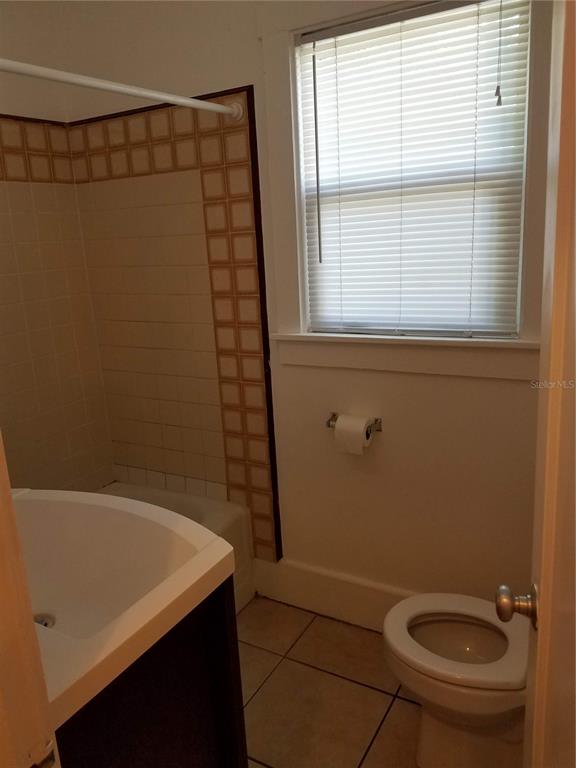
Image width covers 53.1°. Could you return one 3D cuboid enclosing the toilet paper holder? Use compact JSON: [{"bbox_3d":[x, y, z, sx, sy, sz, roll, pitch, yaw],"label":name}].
[{"bbox_3d":[0.221,0.142,1.970,0.190,0.050,0.073,6,17,30],"label":"toilet paper holder"}]

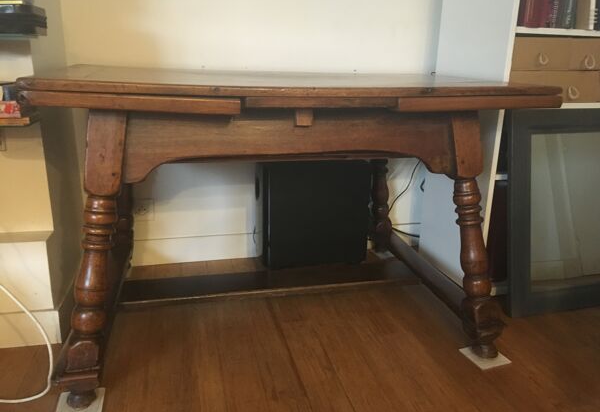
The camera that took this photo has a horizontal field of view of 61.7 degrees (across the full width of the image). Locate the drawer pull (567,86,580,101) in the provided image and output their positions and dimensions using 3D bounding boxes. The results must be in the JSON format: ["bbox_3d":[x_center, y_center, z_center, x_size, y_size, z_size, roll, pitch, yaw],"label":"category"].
[{"bbox_3d":[0.901,-0.371,1.653,0.036,0.048,0.016,-2,17,-12],"label":"drawer pull"}]

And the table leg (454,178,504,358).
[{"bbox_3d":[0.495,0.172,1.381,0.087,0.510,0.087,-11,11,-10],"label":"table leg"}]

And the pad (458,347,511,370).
[{"bbox_3d":[0.528,0.423,1.427,0.102,0.006,0.102,-5,18,-21],"label":"pad"}]

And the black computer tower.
[{"bbox_3d":[0.060,0.022,2.012,0.398,0.424,0.170,-2,17,-12],"label":"black computer tower"}]

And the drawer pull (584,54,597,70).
[{"bbox_3d":[0.943,-0.469,1.633,0.036,0.048,0.016,-2,17,-12],"label":"drawer pull"}]

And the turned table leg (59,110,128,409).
[{"bbox_3d":[-0.474,0.128,1.154,0.090,0.689,0.090,6,7,-15],"label":"turned table leg"}]

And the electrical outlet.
[{"bbox_3d":[-0.596,0.017,1.918,0.082,0.086,0.014,-3,17,-14],"label":"electrical outlet"}]

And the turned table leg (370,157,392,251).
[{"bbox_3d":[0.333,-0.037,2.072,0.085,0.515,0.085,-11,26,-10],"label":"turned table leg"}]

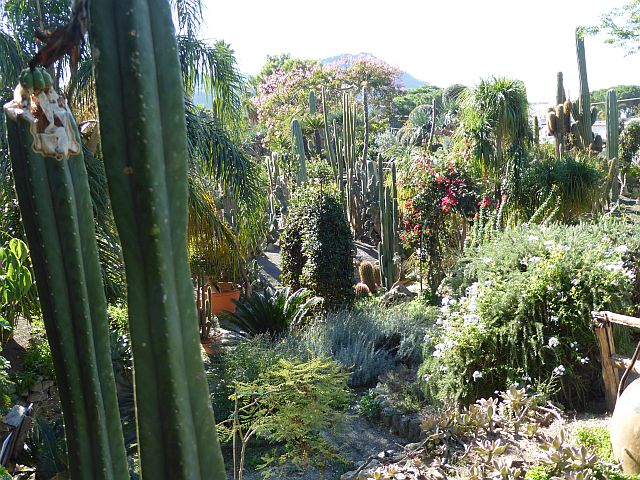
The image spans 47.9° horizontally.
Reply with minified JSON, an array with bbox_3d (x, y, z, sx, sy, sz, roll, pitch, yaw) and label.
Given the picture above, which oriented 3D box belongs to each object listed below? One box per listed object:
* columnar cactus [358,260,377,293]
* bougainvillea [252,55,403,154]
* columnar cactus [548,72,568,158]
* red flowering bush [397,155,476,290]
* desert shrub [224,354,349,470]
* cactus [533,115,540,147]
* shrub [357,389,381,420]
[{"bbox_3d":[0.725,0.557,11.000,0.275,0.488,0.250,0,8,0],"label":"columnar cactus"},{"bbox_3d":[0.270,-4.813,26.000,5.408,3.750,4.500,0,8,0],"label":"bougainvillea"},{"bbox_3d":[6.284,-3.228,19.000,0.527,2.371,0.500,0,8,0],"label":"columnar cactus"},{"bbox_3d":[1.758,-0.260,10.700,1.187,2.077,1.100,0,8,0],"label":"red flowering bush"},{"bbox_3d":[-0.249,1.258,5.200,0.937,0.720,0.800,0,8,0],"label":"desert shrub"},{"bbox_3d":[5.855,-2.961,19.500,0.216,0.865,0.210,0,8,0],"label":"cactus"},{"bbox_3d":[0.417,1.423,6.200,0.206,0.230,0.210,0,8,0],"label":"shrub"}]

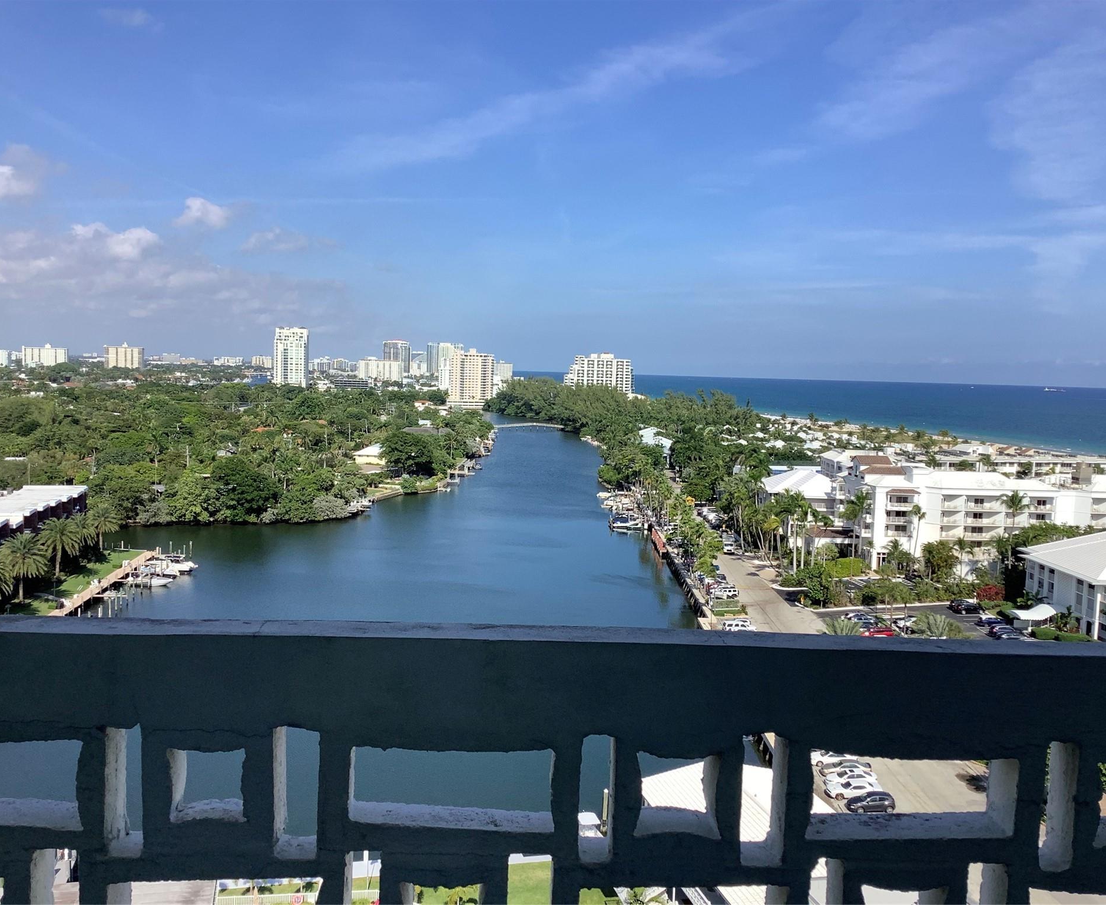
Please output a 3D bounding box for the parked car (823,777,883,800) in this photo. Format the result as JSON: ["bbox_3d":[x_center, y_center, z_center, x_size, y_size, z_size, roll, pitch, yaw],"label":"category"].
[{"bbox_3d":[26.821,29.993,96.490,4.950,1.440,1.920,1,4,-5],"label":"parked car"}]

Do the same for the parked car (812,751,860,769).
[{"bbox_3d":[26.997,29.386,104.567,4.780,1.410,1.860,1,4,-5],"label":"parked car"}]

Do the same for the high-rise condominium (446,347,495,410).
[{"bbox_3d":[-77.353,-68.668,1012.897,43.000,56.000,24.000,1,4,-3],"label":"high-rise condominium"}]

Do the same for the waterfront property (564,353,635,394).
[{"bbox_3d":[41.041,-61.778,970.000,63.000,50.000,28.000,2,4,4],"label":"waterfront property"}]

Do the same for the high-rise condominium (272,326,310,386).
[{"bbox_3d":[-282.283,-96.183,1161.678,35.000,75.000,26.000,1,4,-7],"label":"high-rise condominium"}]

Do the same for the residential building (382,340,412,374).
[{"bbox_3d":[-356.629,-208.605,2462.050,60.000,94.000,42.000,1,4,-4],"label":"residential building"}]

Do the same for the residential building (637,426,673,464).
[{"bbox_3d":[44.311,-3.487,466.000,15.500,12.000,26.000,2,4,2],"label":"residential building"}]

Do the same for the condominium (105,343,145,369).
[{"bbox_3d":[-758.135,-161.481,1910.000,58.000,57.000,20.000,1,4,-9],"label":"condominium"}]

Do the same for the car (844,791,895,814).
[{"bbox_3d":[29.290,32.006,99.372,4.300,1.570,1.800,1,4,-4],"label":"car"}]

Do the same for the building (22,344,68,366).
[{"bbox_3d":[-1031.718,-188.920,2194.284,89.000,57.000,20.000,1,5,-12],"label":"building"}]

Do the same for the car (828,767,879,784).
[{"bbox_3d":[28.978,31.629,104.765,4.800,1.460,1.840,1,4,-4],"label":"car"}]

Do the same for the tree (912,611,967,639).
[{"bbox_3d":[55.837,26.090,156.953,7.000,6.000,7.000,2,4,0],"label":"tree"}]

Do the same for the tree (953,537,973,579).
[{"bbox_3d":[81.396,21.075,213.790,4.200,8.800,4.200,2,4,0],"label":"tree"}]

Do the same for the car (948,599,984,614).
[{"bbox_3d":[66.650,24.988,174.299,4.850,1.680,1.950,1,4,-8],"label":"car"}]

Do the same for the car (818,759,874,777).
[{"bbox_3d":[27.329,29.621,101.464,4.680,1.440,1.840,1,4,-5],"label":"car"}]

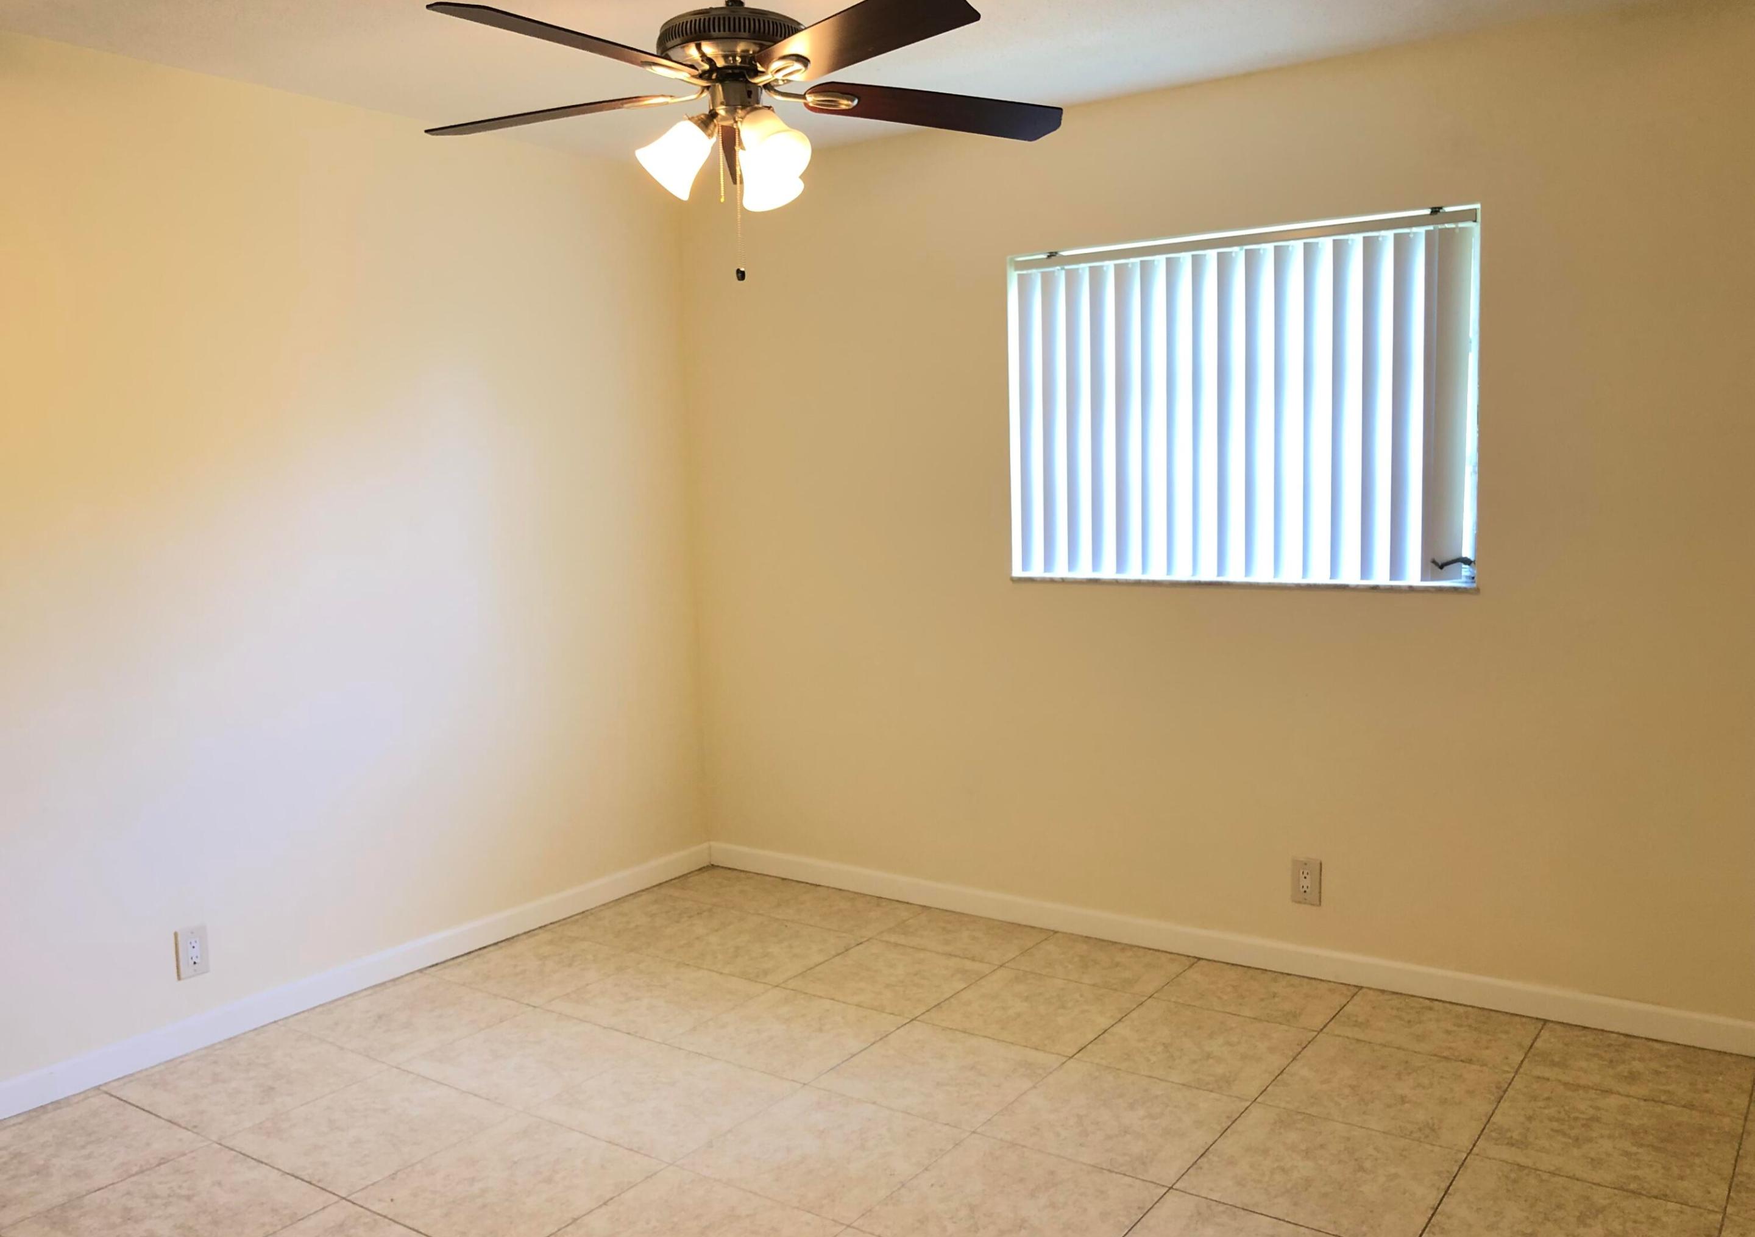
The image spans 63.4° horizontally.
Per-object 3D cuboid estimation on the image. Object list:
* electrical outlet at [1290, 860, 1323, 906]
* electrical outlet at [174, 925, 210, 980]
[{"bbox_3d":[1.176,0.725,3.897,0.079,0.125,0.011,3,7,35],"label":"electrical outlet"},{"bbox_3d":[-1.728,0.846,3.590,0.011,0.125,0.078,3,7,35],"label":"electrical outlet"}]

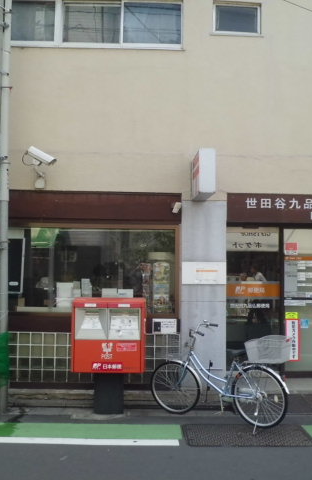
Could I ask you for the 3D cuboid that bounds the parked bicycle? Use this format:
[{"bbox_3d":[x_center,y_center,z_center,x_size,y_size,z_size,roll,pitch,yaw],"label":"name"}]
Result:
[{"bbox_3d":[0.676,1.470,5.361,1.686,1.078,0.510,-1,-3,35],"label":"parked bicycle"}]

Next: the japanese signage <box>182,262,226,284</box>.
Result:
[{"bbox_3d":[0.607,0.419,6.017,0.549,0.274,0.020,1,-3,-1],"label":"japanese signage"}]

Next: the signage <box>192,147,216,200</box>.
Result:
[{"bbox_3d":[0.562,-0.763,5.684,0.186,0.470,0.588,1,-3,-1],"label":"signage"}]

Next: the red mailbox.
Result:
[{"bbox_3d":[-0.540,1.116,5.645,0.804,0.813,0.441,1,-3,-1],"label":"red mailbox"}]

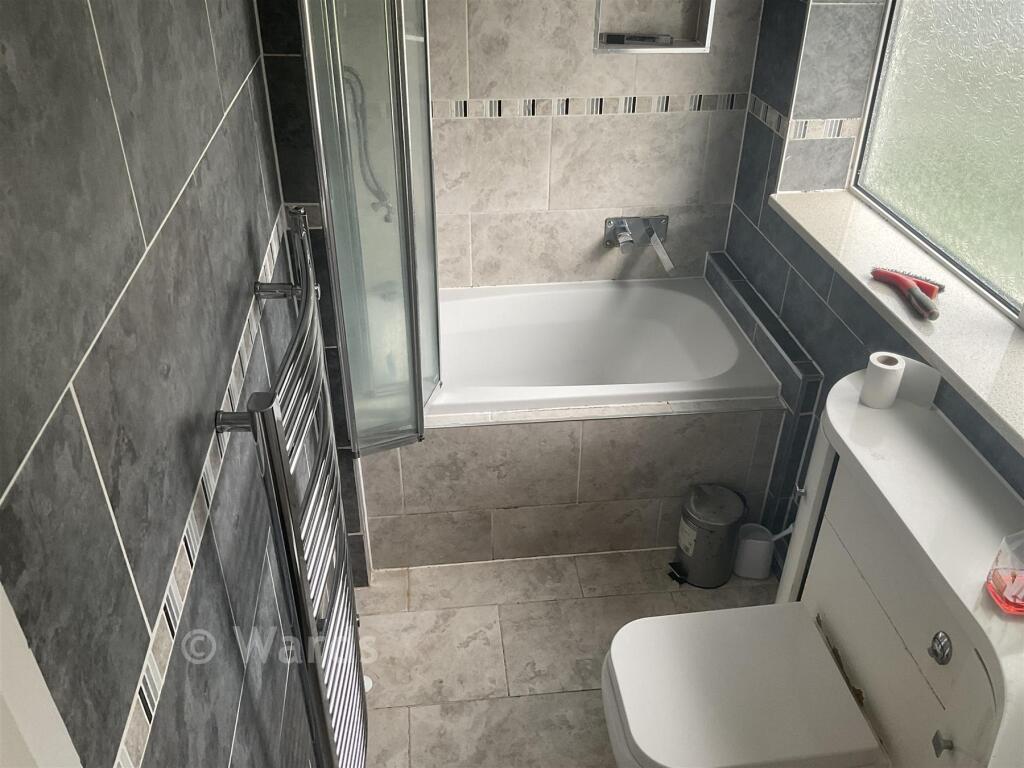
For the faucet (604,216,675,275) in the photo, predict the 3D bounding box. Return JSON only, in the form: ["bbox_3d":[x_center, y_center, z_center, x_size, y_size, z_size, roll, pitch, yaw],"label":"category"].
[{"bbox_3d":[0.421,-0.458,2.784,0.216,0.130,0.148,-3,33,-6],"label":"faucet"}]

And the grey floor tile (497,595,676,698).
[{"bbox_3d":[0.228,0.705,2.347,0.501,0.010,0.308,-3,33,-6],"label":"grey floor tile"}]

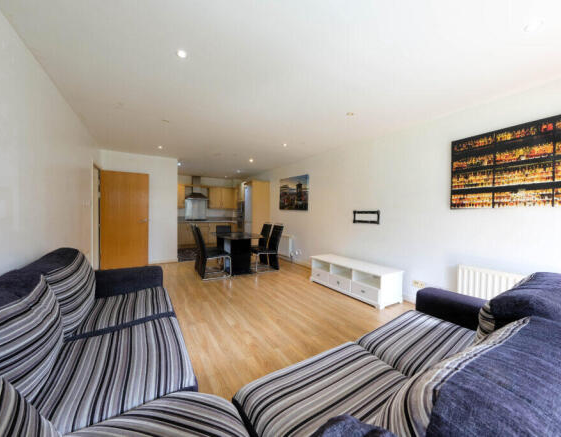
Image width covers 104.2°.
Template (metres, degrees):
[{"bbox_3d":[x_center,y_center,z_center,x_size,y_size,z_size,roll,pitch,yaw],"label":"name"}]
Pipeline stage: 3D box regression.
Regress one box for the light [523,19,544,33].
[{"bbox_3d":[1.674,-1.277,1.445,0.085,0.025,0.085,0,1,-31],"label":"light"}]

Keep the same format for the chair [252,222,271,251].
[{"bbox_3d":[-0.572,0.608,5.142,0.620,0.950,0.440,0,1,-31],"label":"chair"}]

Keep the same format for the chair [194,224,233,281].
[{"bbox_3d":[-1.302,0.609,4.138,0.650,0.960,0.440,0,1,-31],"label":"chair"}]

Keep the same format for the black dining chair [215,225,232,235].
[{"bbox_3d":[-1.365,0.599,5.351,0.430,0.940,0.620,0,1,-31],"label":"black dining chair"}]

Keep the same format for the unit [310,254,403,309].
[{"bbox_3d":[1.125,0.930,3.466,0.485,0.440,1.390,0,1,-31],"label":"unit"}]

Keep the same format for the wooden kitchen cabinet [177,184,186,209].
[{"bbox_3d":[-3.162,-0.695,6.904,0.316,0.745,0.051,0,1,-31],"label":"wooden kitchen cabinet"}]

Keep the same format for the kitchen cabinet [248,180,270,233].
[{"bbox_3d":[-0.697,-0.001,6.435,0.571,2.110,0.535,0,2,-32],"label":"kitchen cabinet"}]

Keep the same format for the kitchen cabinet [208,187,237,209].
[{"bbox_3d":[-2.039,-0.684,7.568,0.960,0.710,0.330,0,1,-31],"label":"kitchen cabinet"}]

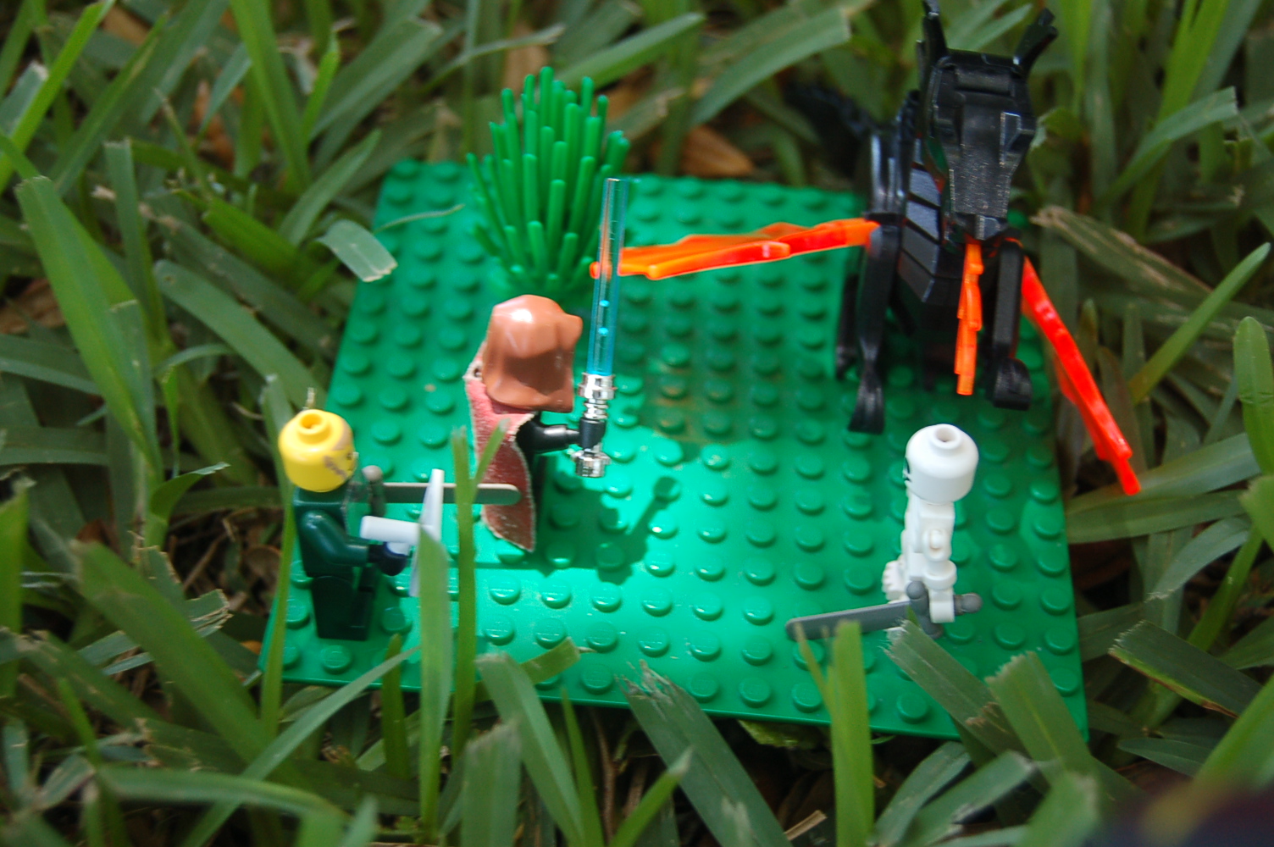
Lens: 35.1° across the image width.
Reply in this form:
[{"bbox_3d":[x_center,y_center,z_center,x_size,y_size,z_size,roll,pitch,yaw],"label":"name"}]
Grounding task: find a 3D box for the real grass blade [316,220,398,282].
[{"bbox_3d":[-0.051,-0.031,0.363,0.017,0.004,0.007,34,73,23],"label":"real grass blade"}]

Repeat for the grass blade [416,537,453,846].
[{"bbox_3d":[-0.028,0.039,0.281,0.005,0.066,0.003,0,44,-6],"label":"grass blade"}]

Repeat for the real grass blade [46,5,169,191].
[{"bbox_3d":[-0.110,-0.068,0.423,0.007,0.003,0.042,32,87,-11],"label":"real grass blade"}]

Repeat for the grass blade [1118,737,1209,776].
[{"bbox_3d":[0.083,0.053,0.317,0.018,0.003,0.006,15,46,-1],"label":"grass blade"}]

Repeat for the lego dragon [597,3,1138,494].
[{"bbox_3d":[0.032,-0.037,0.344,0.086,0.062,0.100,-3,46,-7],"label":"lego dragon"}]

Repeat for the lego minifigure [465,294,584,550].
[{"bbox_3d":[-0.017,-0.002,0.320,0.020,0.043,0.022,5,46,1],"label":"lego minifigure"}]

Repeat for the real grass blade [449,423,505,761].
[{"bbox_3d":[-0.024,0.025,0.295,0.006,0.066,0.003,1,38,-5],"label":"real grass blade"}]

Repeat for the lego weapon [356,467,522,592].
[{"bbox_3d":[-0.032,0.017,0.302,0.028,0.013,0.028,5,45,1],"label":"lego weapon"}]

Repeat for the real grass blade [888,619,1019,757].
[{"bbox_3d":[0.048,0.041,0.301,0.024,0.003,0.006,44,77,5],"label":"real grass blade"}]

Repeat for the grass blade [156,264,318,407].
[{"bbox_3d":[-0.070,-0.015,0.359,0.037,0.004,0.007,38,69,3],"label":"grass blade"}]

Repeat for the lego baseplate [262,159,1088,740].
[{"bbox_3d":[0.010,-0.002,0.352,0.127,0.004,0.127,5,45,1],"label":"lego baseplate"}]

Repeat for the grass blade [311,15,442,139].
[{"bbox_3d":[-0.053,-0.071,0.414,0.008,0.003,0.040,36,74,28],"label":"grass blade"}]

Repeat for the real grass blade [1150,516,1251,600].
[{"bbox_3d":[0.095,0.022,0.340,0.022,0.003,0.006,-33,66,-19],"label":"real grass blade"}]

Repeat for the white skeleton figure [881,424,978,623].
[{"bbox_3d":[0.045,0.016,0.308,0.011,0.040,0.024,5,46,1],"label":"white skeleton figure"}]

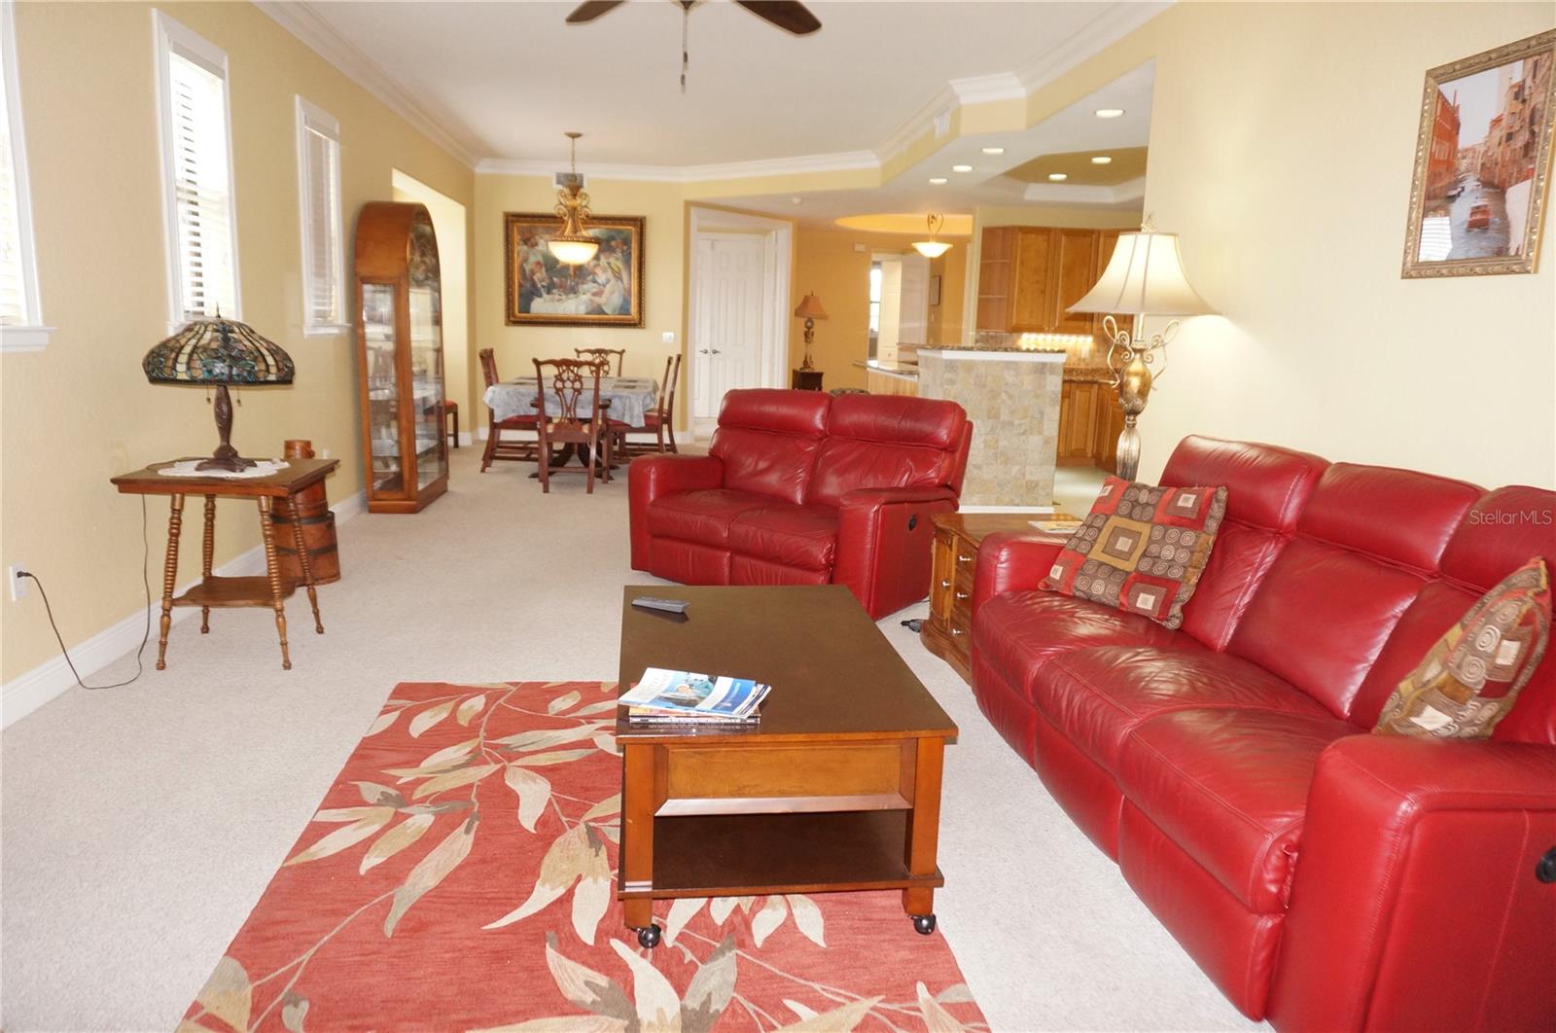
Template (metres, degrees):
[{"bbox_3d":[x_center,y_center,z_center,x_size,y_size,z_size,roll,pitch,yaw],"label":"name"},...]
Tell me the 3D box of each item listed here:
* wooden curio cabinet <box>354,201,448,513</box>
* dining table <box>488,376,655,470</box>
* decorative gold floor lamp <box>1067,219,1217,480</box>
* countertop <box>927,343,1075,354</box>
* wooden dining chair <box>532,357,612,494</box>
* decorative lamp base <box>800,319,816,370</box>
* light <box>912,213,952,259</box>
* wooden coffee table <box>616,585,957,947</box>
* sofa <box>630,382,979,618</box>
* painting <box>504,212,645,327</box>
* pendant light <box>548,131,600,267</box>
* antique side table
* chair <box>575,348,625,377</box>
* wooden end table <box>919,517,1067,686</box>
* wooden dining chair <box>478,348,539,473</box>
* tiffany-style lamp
[{"bbox_3d":[-2.523,-1.062,7.015,0.340,1.951,0.945,1,10,-6],"label":"wooden curio cabinet"},{"bbox_3d":[-1.808,-0.825,9.467,1.360,0.770,1.830,1,10,-6],"label":"dining table"},{"bbox_3d":[1.462,-0.337,4.349,0.594,1.807,0.594,1,10,-6],"label":"decorative gold floor lamp"},{"bbox_3d":[1.433,-1.149,7.044,0.864,0.041,0.660,1,10,-6],"label":"countertop"},{"bbox_3d":[-1.564,-0.709,7.914,0.559,0.996,0.589,1,10,-7],"label":"wooden dining chair"},{"bbox_3d":[0.369,-2.081,12.586,0.193,0.597,0.193,1,10,-6],"label":"decorative lamp base"},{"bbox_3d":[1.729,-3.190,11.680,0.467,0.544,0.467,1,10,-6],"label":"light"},{"bbox_3d":[-0.057,0.558,2.689,0.692,0.475,1.191,0,10,-8],"label":"wooden coffee table"},{"bbox_3d":[0.120,-0.146,5.290,1.412,0.940,0.996,8,12,32],"label":"sofa"},{"bbox_3d":[-2.072,-2.509,10.613,1.427,1.118,0.061,1,10,-6],"label":"painting"},{"bbox_3d":[-1.824,-2.799,9.237,0.450,1.185,0.450,1,10,-6],"label":"pendant light"},{"bbox_3d":[-2.108,0.171,4.057,0.607,0.716,0.626,0,10,-9],"label":"antique side table"},{"bbox_3d":[-1.833,-1.170,10.641,0.540,1.031,0.570,1,10,-6],"label":"chair"},{"bbox_3d":[0.988,0.321,4.143,0.679,0.561,0.731,1,10,-6],"label":"wooden end table"},{"bbox_3d":[-2.186,-0.886,8.774,0.589,0.996,0.559,0,10,-8],"label":"wooden dining chair"},{"bbox_3d":[-2.131,-0.498,3.976,0.509,0.626,0.509,0,10,-9],"label":"tiffany-style lamp"}]

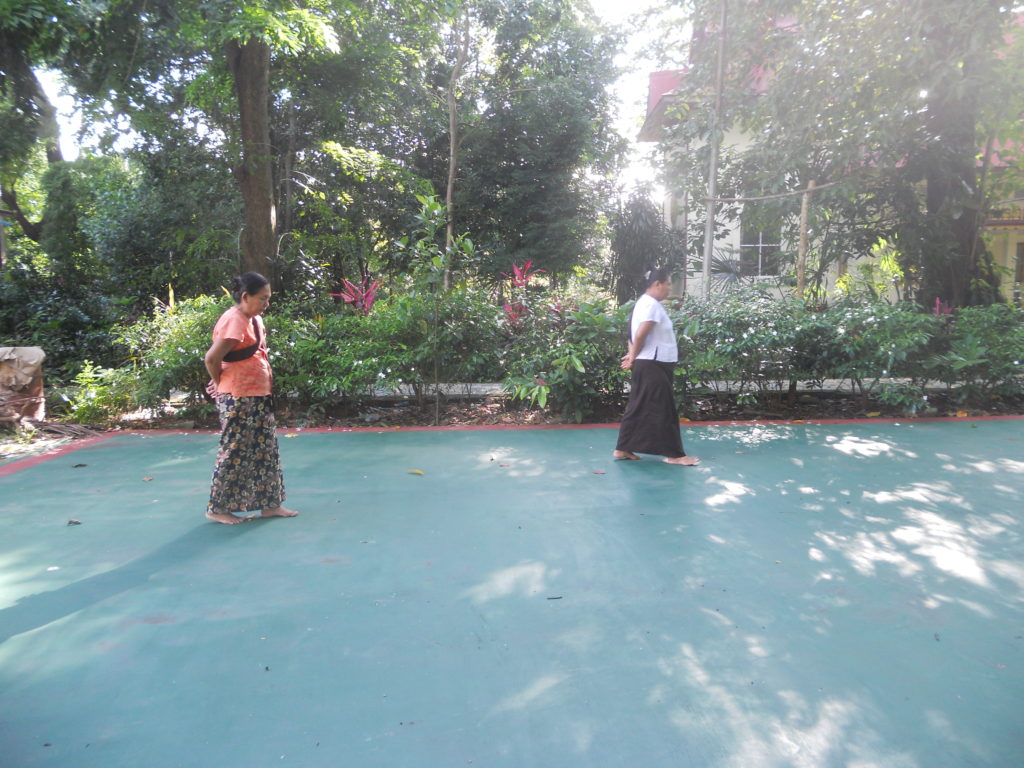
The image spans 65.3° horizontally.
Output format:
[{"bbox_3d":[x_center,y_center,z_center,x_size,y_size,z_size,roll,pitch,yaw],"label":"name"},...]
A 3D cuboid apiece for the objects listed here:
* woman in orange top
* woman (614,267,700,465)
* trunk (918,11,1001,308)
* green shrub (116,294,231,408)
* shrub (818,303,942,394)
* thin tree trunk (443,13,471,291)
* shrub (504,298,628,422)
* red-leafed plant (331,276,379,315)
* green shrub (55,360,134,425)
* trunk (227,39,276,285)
[{"bbox_3d":[-1.615,0.093,4.887,0.550,1.530,0.470,-1,9,-2],"label":"woman in orange top"},{"bbox_3d":[1.127,-0.135,6.194,0.610,1.522,0.470,-1,9,-2],"label":"woman"},{"bbox_3d":[6.934,-3.221,12.376,0.991,4.840,0.800,-1,9,-2],"label":"trunk"},{"bbox_3d":[-3.575,-0.319,8.498,1.203,1.261,1.000,-1,9,-2],"label":"green shrub"},{"bbox_3d":[3.997,-0.349,8.686,1.181,1.114,1.000,-1,9,-2],"label":"shrub"},{"bbox_3d":[-0.767,-2.862,11.032,0.348,4.282,0.250,-1,9,-2],"label":"thin tree trunk"},{"bbox_3d":[0.573,-0.304,8.392,1.303,1.184,1.000,-1,9,-2],"label":"shrub"},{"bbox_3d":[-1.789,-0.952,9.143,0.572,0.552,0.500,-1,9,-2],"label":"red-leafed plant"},{"bbox_3d":[-4.182,0.081,8.000,0.737,0.638,0.650,-1,9,-2],"label":"green shrub"},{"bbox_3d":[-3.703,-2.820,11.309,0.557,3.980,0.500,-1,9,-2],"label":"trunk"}]

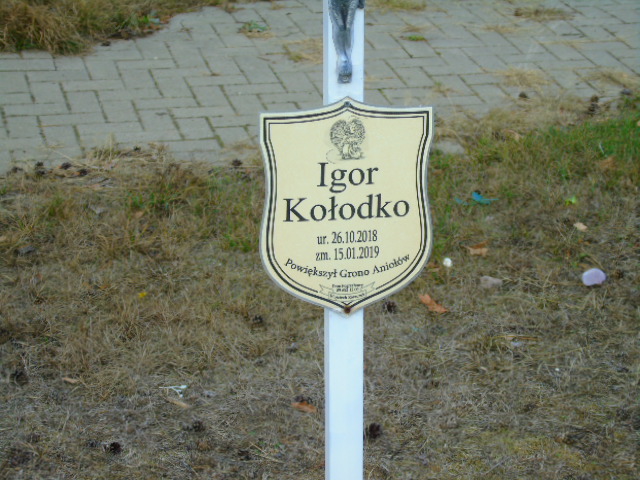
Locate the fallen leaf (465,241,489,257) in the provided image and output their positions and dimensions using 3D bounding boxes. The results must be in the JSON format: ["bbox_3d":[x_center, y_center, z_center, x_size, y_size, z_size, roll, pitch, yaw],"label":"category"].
[{"bbox_3d":[0.392,0.021,4.350,0.062,0.025,0.048,1,23,0],"label":"fallen leaf"}]

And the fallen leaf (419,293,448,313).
[{"bbox_3d":[0.265,0.146,4.060,0.039,0.014,0.088,-15,28,-33],"label":"fallen leaf"}]

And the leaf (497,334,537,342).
[{"bbox_3d":[0.446,0.221,3.901,0.090,0.010,0.017,5,23,8],"label":"leaf"}]

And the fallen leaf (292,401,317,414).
[{"bbox_3d":[-0.032,0.344,3.567,0.055,0.015,0.029,11,25,22],"label":"fallen leaf"}]

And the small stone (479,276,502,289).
[{"bbox_3d":[0.410,0.102,4.177,0.056,0.022,0.038,1,23,0],"label":"small stone"}]

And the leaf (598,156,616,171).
[{"bbox_3d":[0.812,-0.216,4.911,0.052,0.022,0.050,1,23,0],"label":"leaf"}]

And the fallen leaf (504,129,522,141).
[{"bbox_3d":[0.570,-0.311,5.118,0.055,0.020,0.040,18,28,35],"label":"fallen leaf"}]

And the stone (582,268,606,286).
[{"bbox_3d":[0.664,0.091,4.208,0.057,0.035,0.048,1,23,0],"label":"stone"}]

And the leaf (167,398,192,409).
[{"bbox_3d":[-0.291,0.336,3.572,0.060,0.009,0.015,16,27,31],"label":"leaf"}]

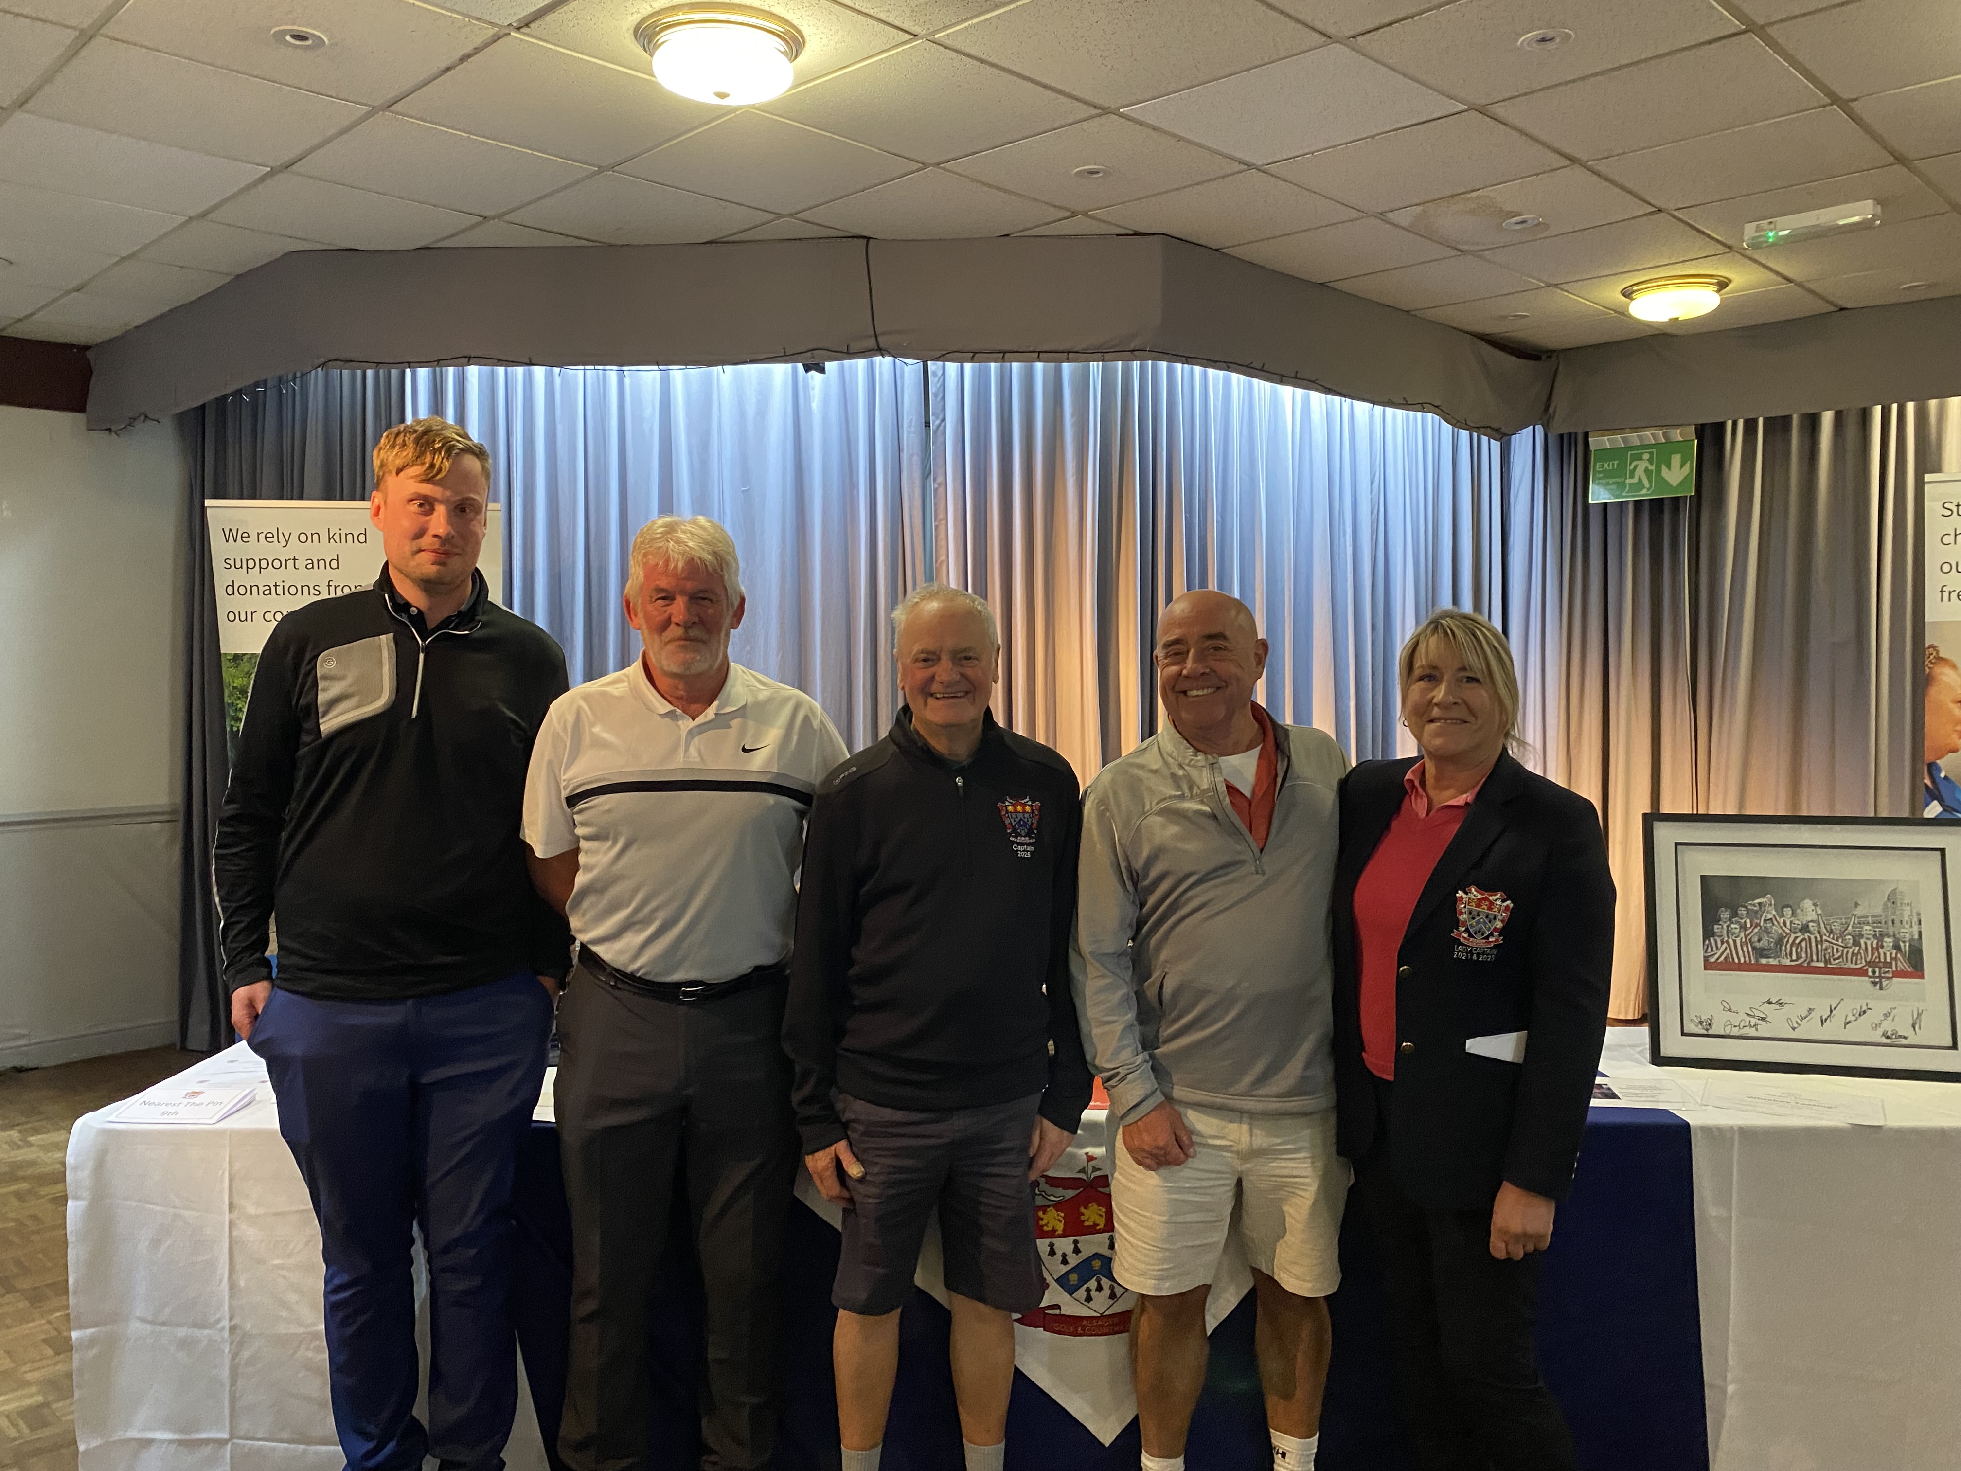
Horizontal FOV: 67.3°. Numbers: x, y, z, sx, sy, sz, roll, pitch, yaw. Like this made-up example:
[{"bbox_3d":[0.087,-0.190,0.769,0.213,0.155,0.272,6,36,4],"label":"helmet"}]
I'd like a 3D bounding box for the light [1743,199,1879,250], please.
[{"bbox_3d":[2.453,-1.500,4.347,0.345,0.063,0.088,3,5,44],"label":"light"}]

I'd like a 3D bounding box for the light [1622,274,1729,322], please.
[{"bbox_3d":[2.443,-1.519,5.176,0.350,0.122,0.350,3,5,44],"label":"light"}]

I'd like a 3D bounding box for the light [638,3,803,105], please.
[{"bbox_3d":[-0.530,-1.366,3.015,0.348,0.126,0.348,0,3,0],"label":"light"}]

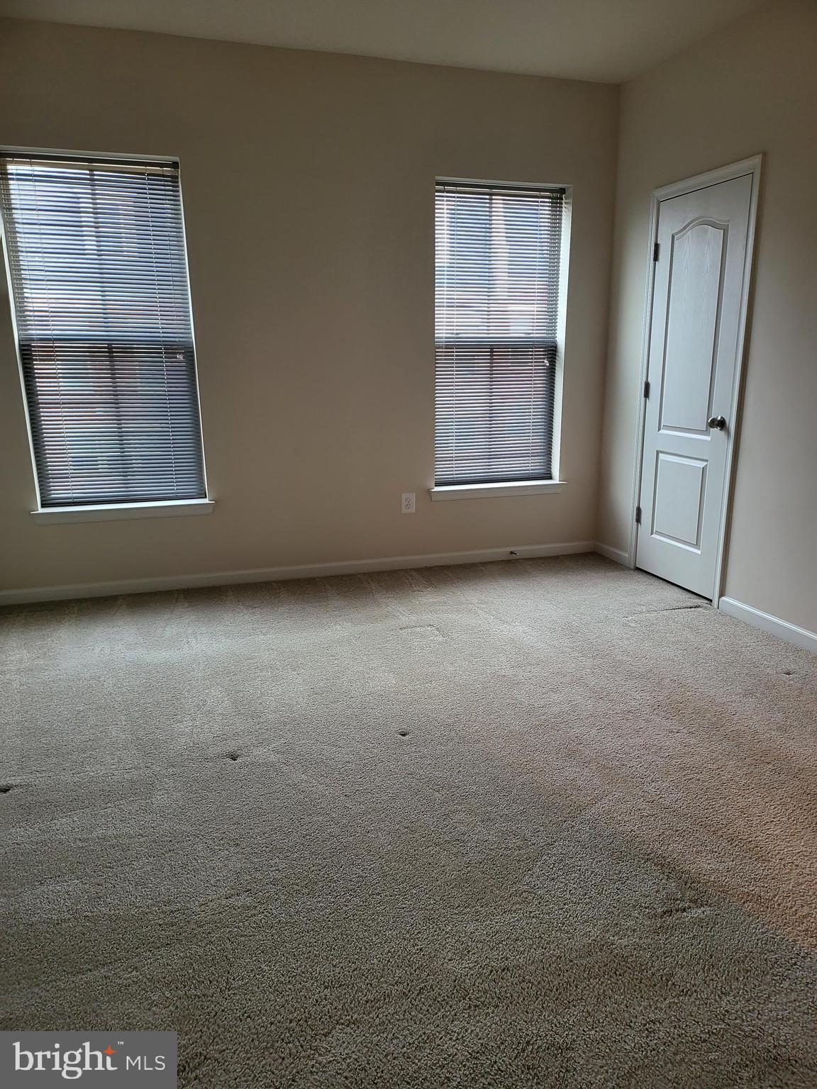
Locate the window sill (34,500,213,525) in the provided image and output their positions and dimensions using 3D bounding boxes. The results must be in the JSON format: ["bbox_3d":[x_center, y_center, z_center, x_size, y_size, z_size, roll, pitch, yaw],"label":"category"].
[{"bbox_3d":[-1.517,-0.174,4.074,0.922,0.075,0.145,-5,15,-17],"label":"window sill"}]

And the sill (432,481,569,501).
[{"bbox_3d":[0.537,-0.334,4.680,0.903,0.077,0.145,-5,15,-17],"label":"sill"}]

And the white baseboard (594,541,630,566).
[{"bbox_3d":[1.282,0.059,4.780,0.018,0.074,0.401,-5,15,-17],"label":"white baseboard"}]

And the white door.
[{"bbox_3d":[1.483,-0.771,3.972,0.045,2.022,0.681,-5,15,-17],"label":"white door"}]

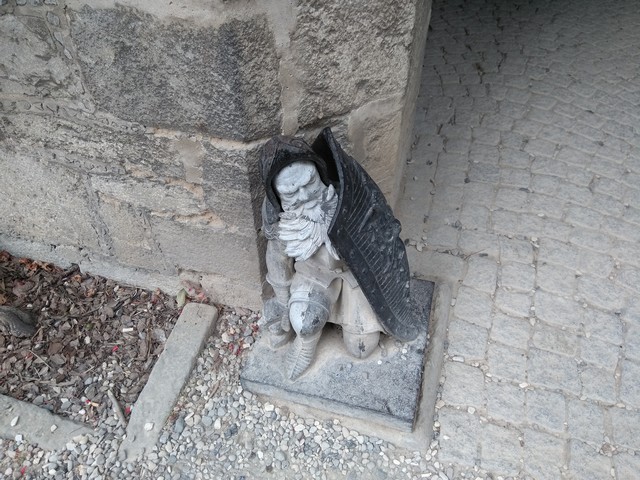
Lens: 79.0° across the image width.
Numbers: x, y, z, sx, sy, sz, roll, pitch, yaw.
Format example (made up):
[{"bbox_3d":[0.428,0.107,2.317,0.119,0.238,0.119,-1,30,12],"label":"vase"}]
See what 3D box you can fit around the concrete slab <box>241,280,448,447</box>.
[{"bbox_3d":[0.091,0.277,1.119,0.465,0.090,0.455,12,47,11],"label":"concrete slab"}]

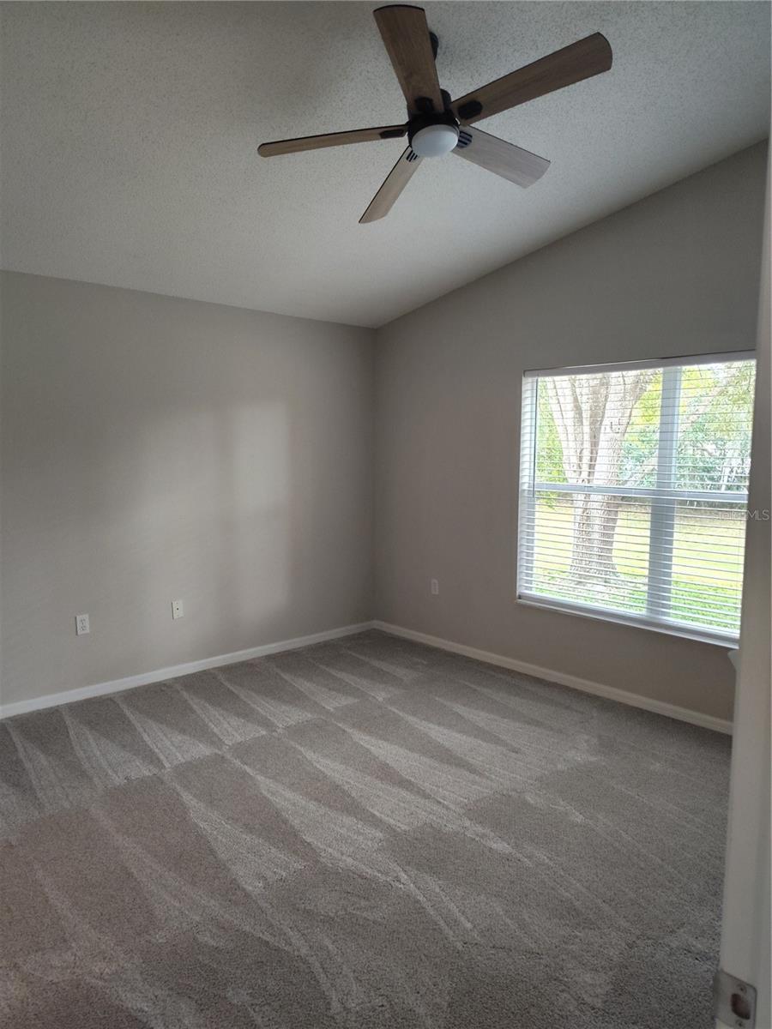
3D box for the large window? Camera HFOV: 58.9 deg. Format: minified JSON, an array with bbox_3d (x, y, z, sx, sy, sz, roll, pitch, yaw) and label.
[{"bbox_3d":[1.523,-0.115,3.879,0.065,1.496,1.764,-5,8,-42],"label":"large window"}]

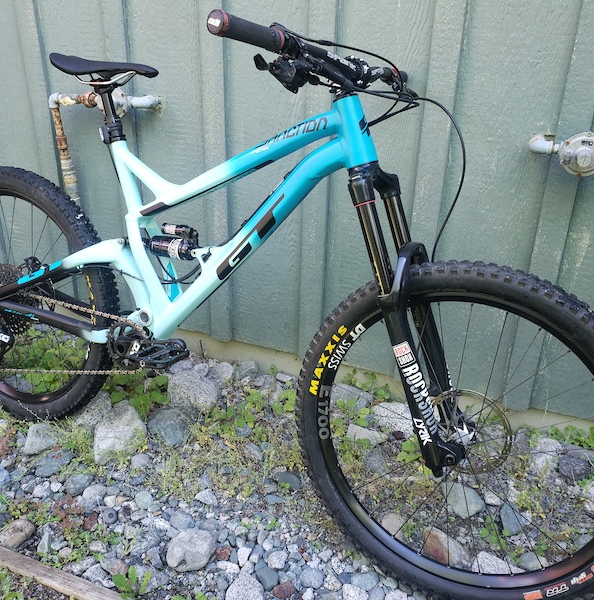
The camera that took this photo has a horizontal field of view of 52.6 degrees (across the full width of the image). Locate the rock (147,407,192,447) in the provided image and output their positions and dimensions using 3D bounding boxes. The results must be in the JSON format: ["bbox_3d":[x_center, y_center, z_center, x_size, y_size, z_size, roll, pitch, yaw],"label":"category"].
[{"bbox_3d":[-0.350,0.347,1.650,0.120,0.096,0.121,-5,26,-13],"label":"rock"}]

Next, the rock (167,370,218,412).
[{"bbox_3d":[-0.308,0.270,1.775,0.145,0.114,0.140,-3,25,-9],"label":"rock"}]

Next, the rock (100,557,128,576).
[{"bbox_3d":[-0.401,0.582,1.312,0.066,0.034,0.042,12,27,23],"label":"rock"}]

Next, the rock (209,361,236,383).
[{"bbox_3d":[-0.235,0.226,1.900,0.082,0.067,0.074,-2,26,-7],"label":"rock"}]

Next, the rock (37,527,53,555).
[{"bbox_3d":[-0.572,0.546,1.367,0.036,0.046,0.062,-7,26,-18],"label":"rock"}]

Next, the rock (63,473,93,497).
[{"bbox_3d":[-0.551,0.465,1.516,0.071,0.043,0.073,-6,25,-16],"label":"rock"}]

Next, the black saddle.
[{"bbox_3d":[-0.424,-0.507,1.348,0.277,0.067,0.140,14,19,24],"label":"black saddle"}]

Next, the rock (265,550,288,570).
[{"bbox_3d":[-0.042,0.571,1.313,0.042,0.032,0.039,1,25,-1],"label":"rock"}]

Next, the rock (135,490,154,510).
[{"bbox_3d":[-0.373,0.490,1.469,0.043,0.037,0.056,-5,25,-13],"label":"rock"}]

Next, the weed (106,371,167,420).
[{"bbox_3d":[-0.465,0.281,1.757,0.180,0.130,0.155,-5,25,-13],"label":"weed"}]

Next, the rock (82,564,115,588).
[{"bbox_3d":[-0.422,0.589,1.280,0.068,0.039,0.050,-9,27,-22],"label":"rock"}]

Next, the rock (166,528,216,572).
[{"bbox_3d":[-0.228,0.542,1.304,0.108,0.076,0.084,-14,29,-30],"label":"rock"}]

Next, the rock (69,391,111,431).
[{"bbox_3d":[-0.588,0.322,1.738,0.095,0.090,0.155,7,26,12],"label":"rock"}]

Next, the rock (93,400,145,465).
[{"bbox_3d":[-0.482,0.360,1.629,0.132,0.120,0.195,3,25,5],"label":"rock"}]

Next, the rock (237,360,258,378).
[{"bbox_3d":[-0.155,0.217,1.878,0.062,0.053,0.063,-1,24,-5],"label":"rock"}]

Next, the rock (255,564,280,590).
[{"bbox_3d":[-0.060,0.583,1.260,0.042,0.036,0.052,-17,30,-33],"label":"rock"}]

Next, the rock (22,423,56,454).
[{"bbox_3d":[-0.709,0.381,1.656,0.091,0.069,0.111,-7,26,-18],"label":"rock"}]

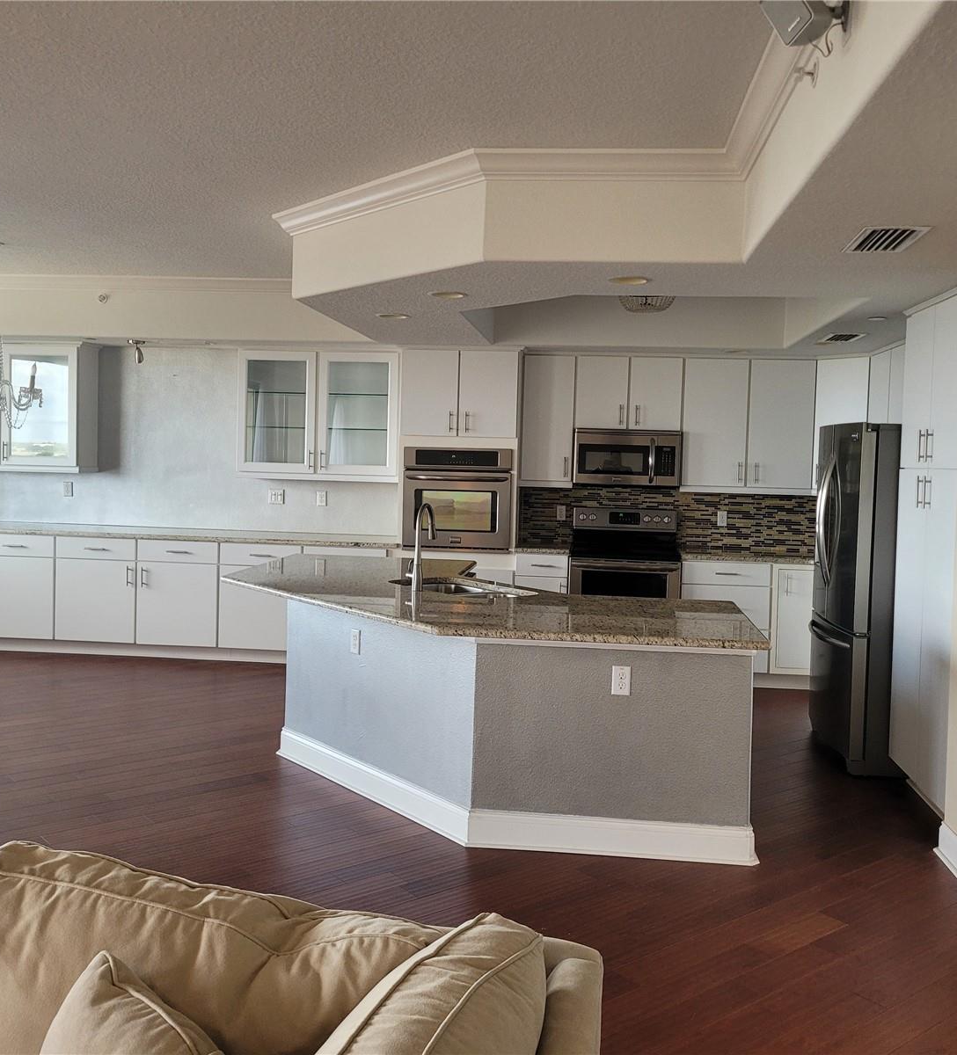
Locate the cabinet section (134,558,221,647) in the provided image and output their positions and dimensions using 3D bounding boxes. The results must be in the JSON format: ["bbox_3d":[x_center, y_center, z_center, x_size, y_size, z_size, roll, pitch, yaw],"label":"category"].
[{"bbox_3d":[-2.164,0.545,8.015,0.622,0.624,0.600,2,2,7],"label":"cabinet section"}]

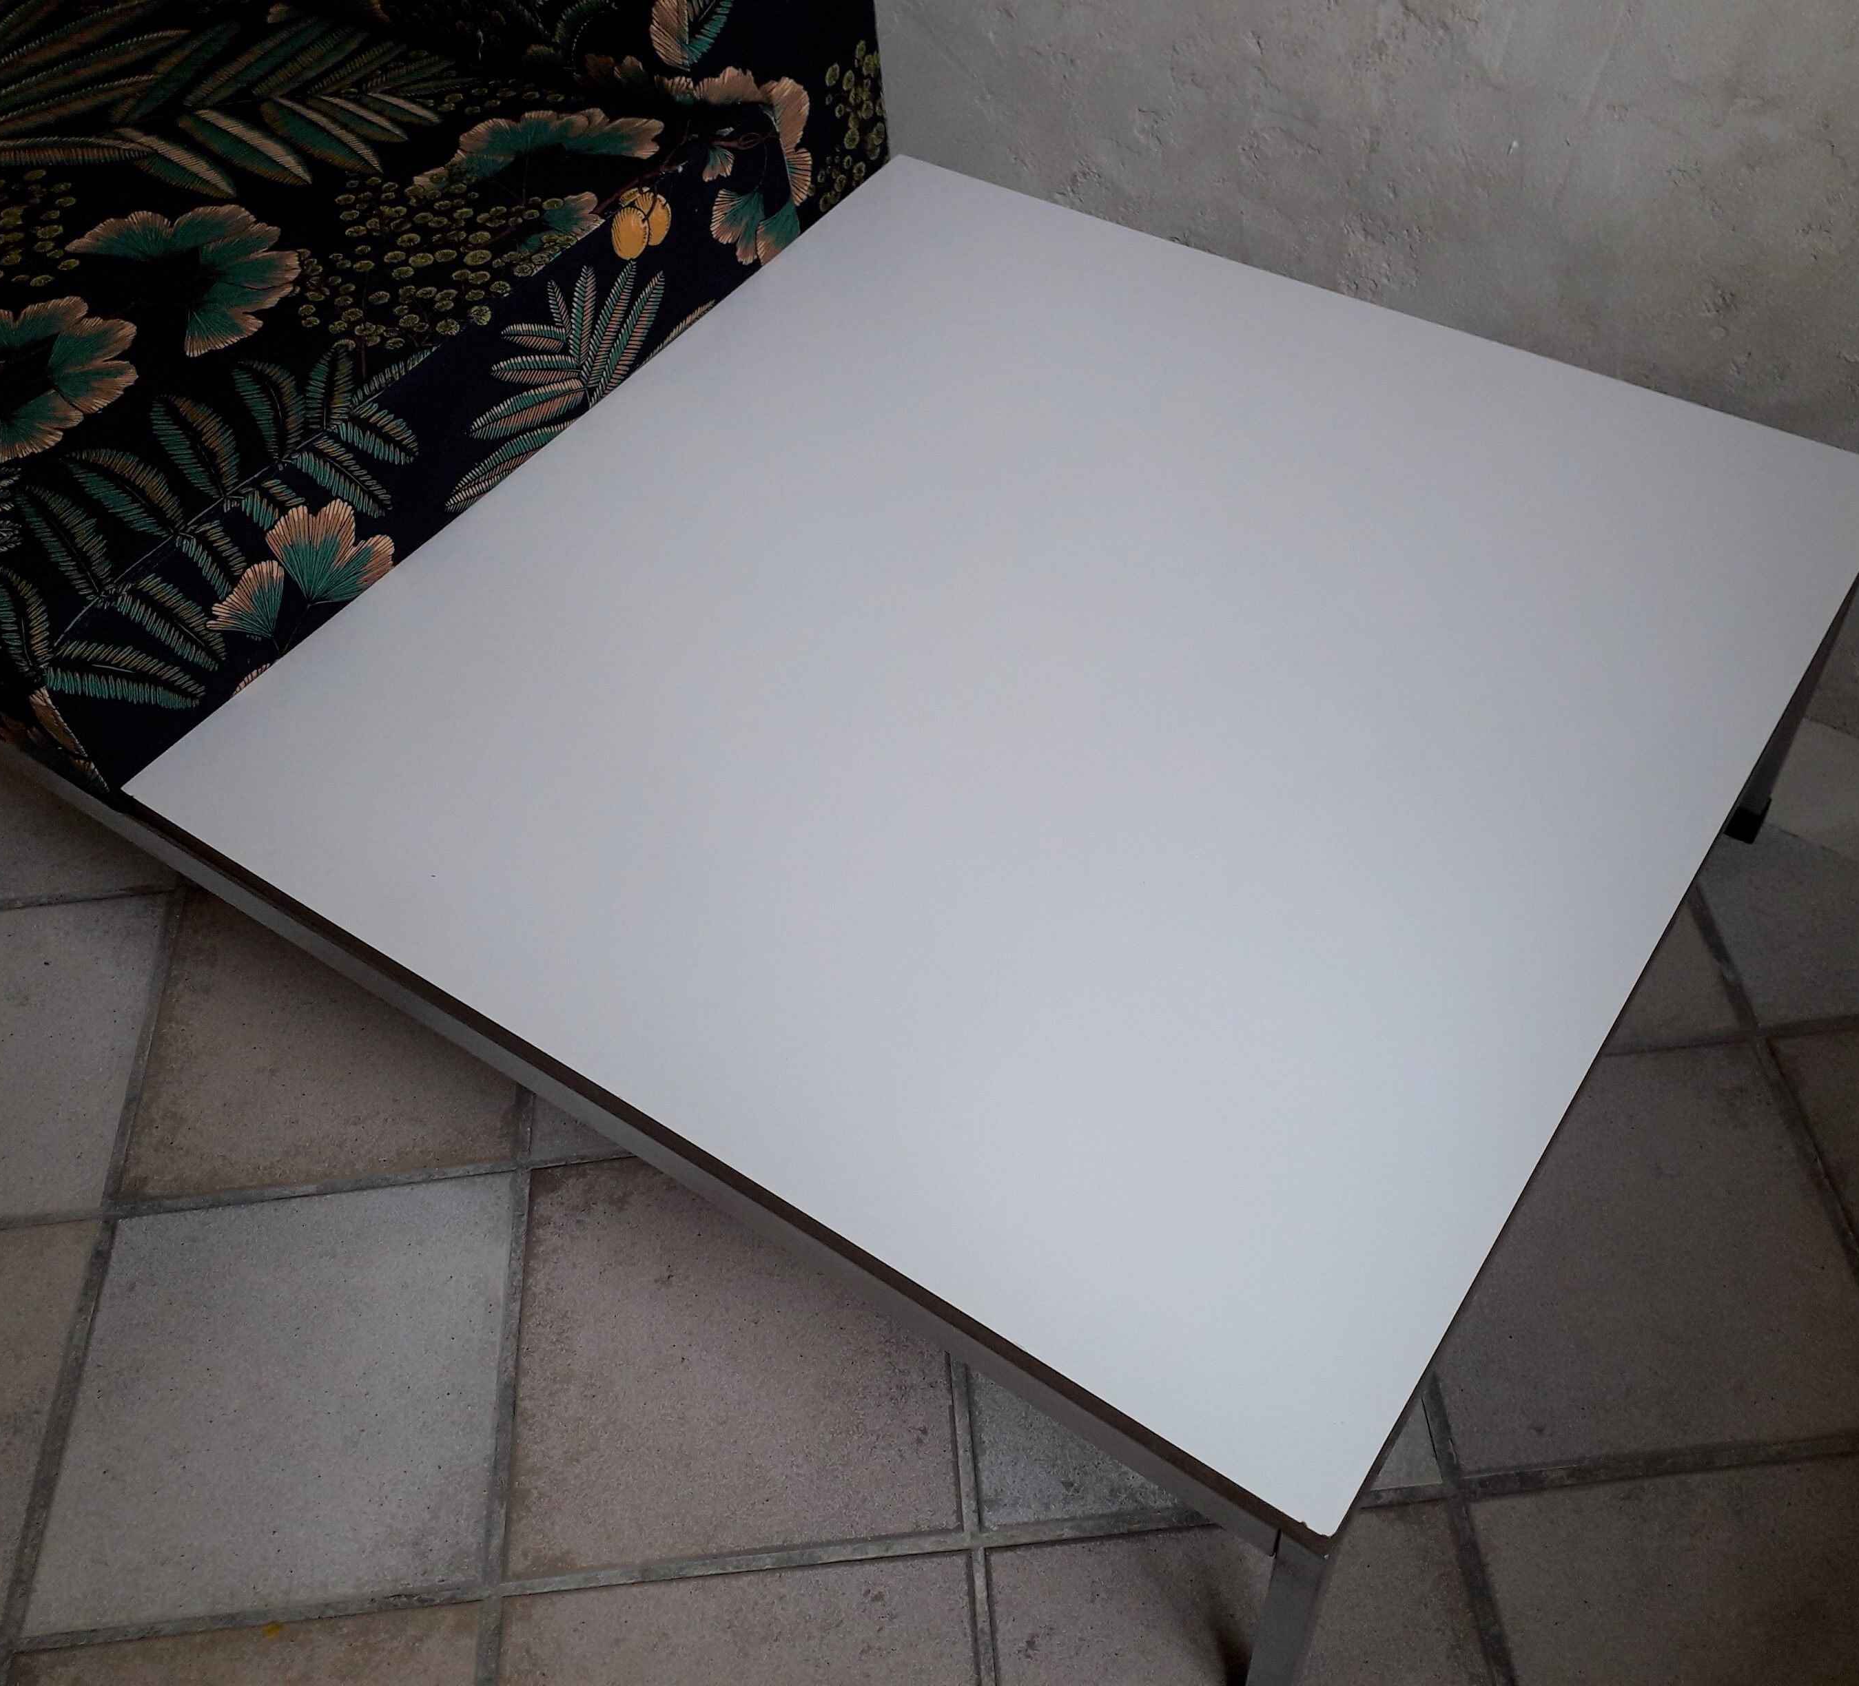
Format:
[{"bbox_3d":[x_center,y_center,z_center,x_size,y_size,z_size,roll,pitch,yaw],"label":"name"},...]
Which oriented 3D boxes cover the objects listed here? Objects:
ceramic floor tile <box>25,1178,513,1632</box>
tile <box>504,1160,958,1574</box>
[{"bbox_3d":[-0.448,0.383,1.227,0.298,0.010,0.296,-6,51,0],"label":"ceramic floor tile"},{"bbox_3d":[-0.137,0.347,1.229,0.298,0.010,0.296,-6,51,0],"label":"tile"}]

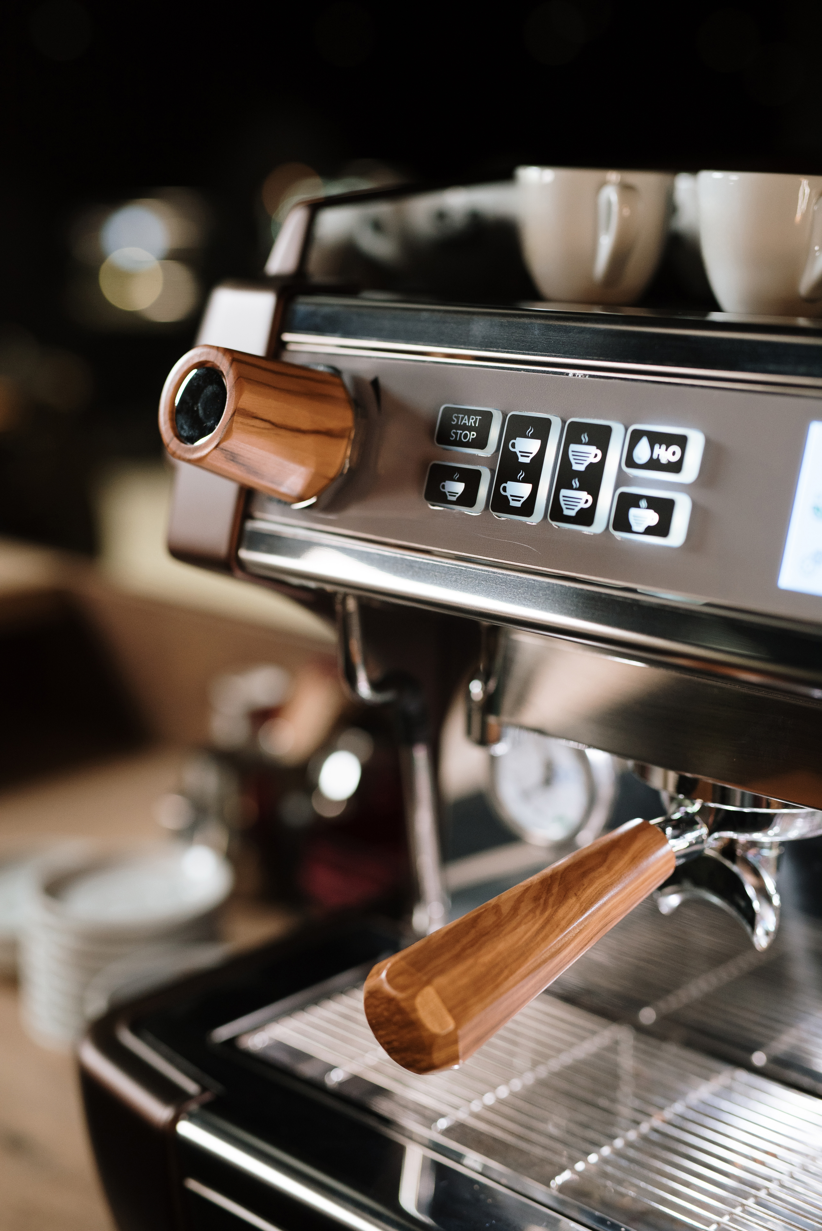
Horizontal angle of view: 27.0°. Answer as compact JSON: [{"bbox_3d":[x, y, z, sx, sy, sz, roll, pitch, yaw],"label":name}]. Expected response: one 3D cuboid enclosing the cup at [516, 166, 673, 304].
[{"bbox_3d":[0.073,-0.151,0.683,0.063,0.053,0.085,1,14,-1],"label":"cup"}]

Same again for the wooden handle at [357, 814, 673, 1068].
[{"bbox_3d":[0.042,0.107,0.578,0.041,0.041,0.128,14,30,43],"label":"wooden handle"}]

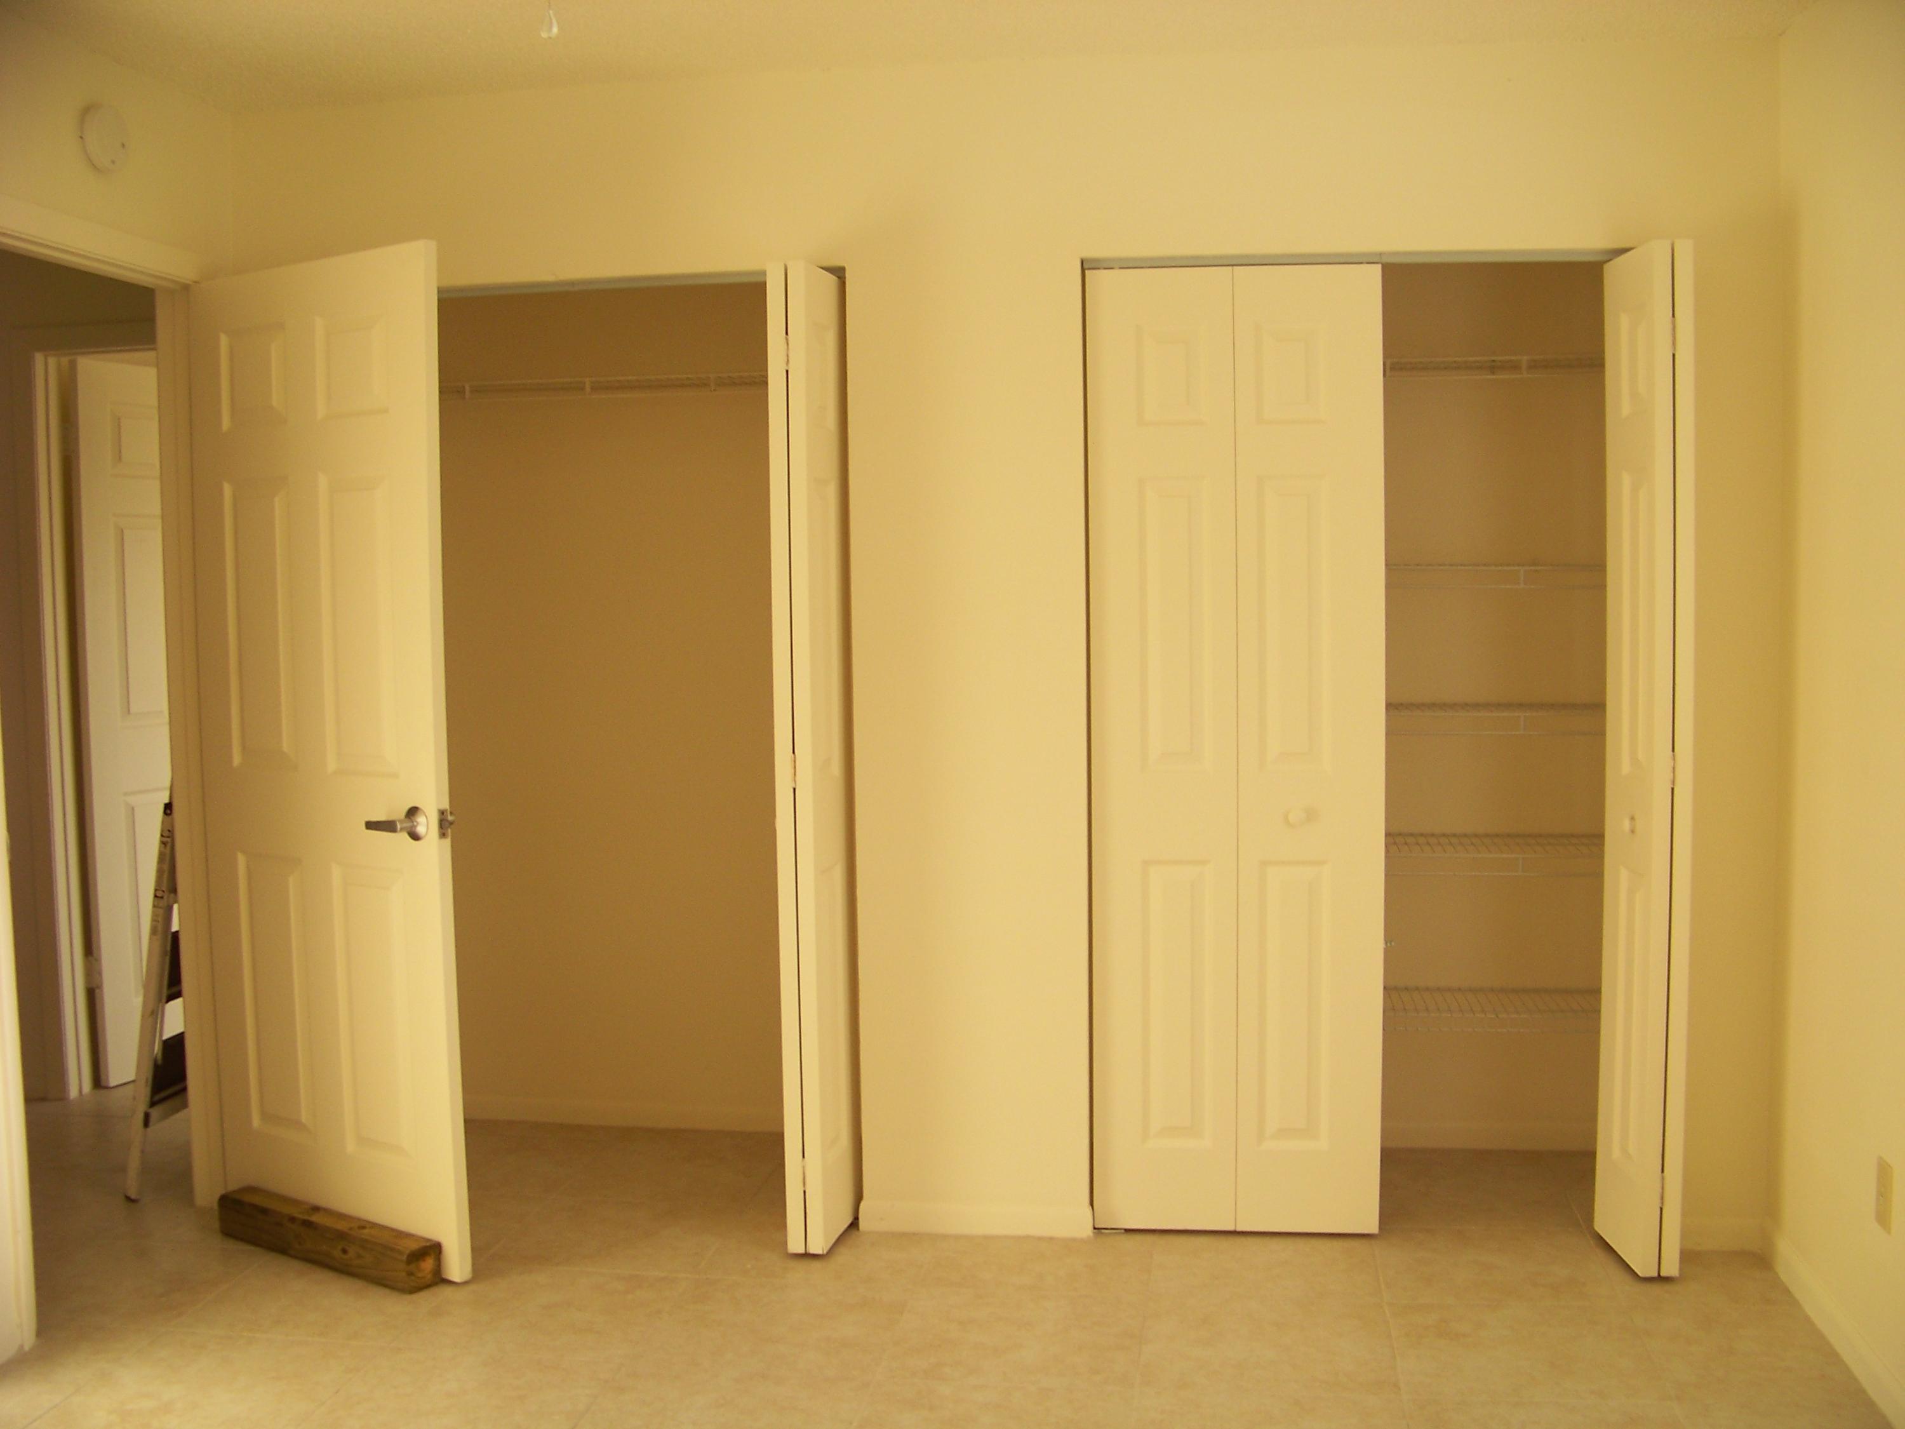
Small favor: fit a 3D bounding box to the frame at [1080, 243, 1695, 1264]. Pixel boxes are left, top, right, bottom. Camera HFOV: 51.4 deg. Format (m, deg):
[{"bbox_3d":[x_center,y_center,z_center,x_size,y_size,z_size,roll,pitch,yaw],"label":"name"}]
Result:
[{"bbox_3d":[0.881,0.091,4.039,1.220,2.040,0.130,0,4,9],"label":"frame"}]

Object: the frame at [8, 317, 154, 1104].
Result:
[{"bbox_3d":[-2.033,0.013,5.202,0.880,2.100,0.130,0,4,9],"label":"frame"}]

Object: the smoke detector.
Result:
[{"bbox_3d":[-1.605,-1.093,3.762,0.040,0.135,0.135,0,4,9],"label":"smoke detector"}]

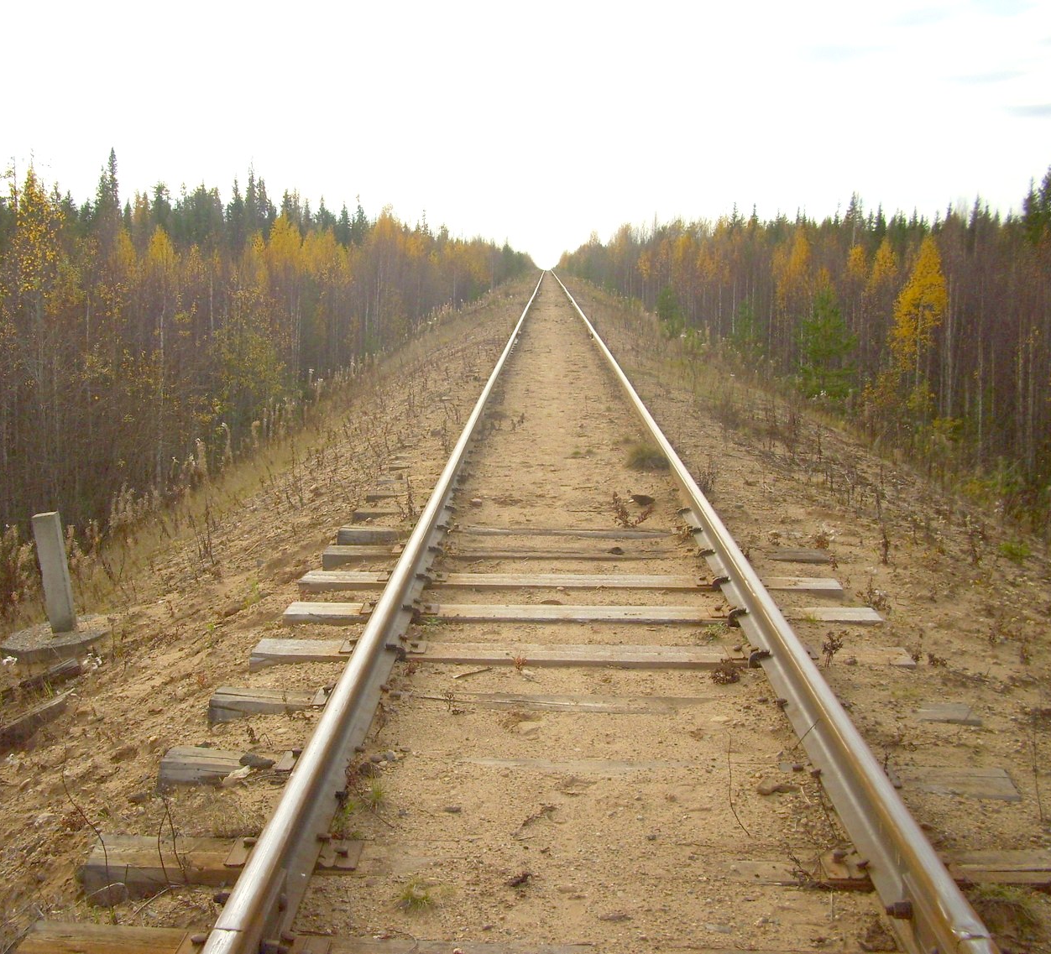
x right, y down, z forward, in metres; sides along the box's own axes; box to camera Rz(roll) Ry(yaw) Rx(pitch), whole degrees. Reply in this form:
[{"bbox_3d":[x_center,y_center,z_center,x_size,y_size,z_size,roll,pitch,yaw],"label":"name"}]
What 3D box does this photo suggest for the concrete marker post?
[{"bbox_3d":[-2.812,0.568,7.475,0.132,0.716,0.110,-5,12,-6],"label":"concrete marker post"}]

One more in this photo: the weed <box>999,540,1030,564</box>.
[{"bbox_3d":[3.233,0.496,8.247,0.175,0.130,0.160,1,10,1],"label":"weed"}]

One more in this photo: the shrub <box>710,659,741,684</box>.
[{"bbox_3d":[0.785,0.763,4.896,0.115,0.075,0.100,1,10,1],"label":"shrub"}]

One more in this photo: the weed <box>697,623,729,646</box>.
[{"bbox_3d":[0.809,0.679,5.385,0.130,0.070,0.110,1,10,1],"label":"weed"}]

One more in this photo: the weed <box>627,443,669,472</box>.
[{"bbox_3d":[0.911,-0.155,9.281,0.310,0.195,0.270,1,10,1],"label":"weed"}]

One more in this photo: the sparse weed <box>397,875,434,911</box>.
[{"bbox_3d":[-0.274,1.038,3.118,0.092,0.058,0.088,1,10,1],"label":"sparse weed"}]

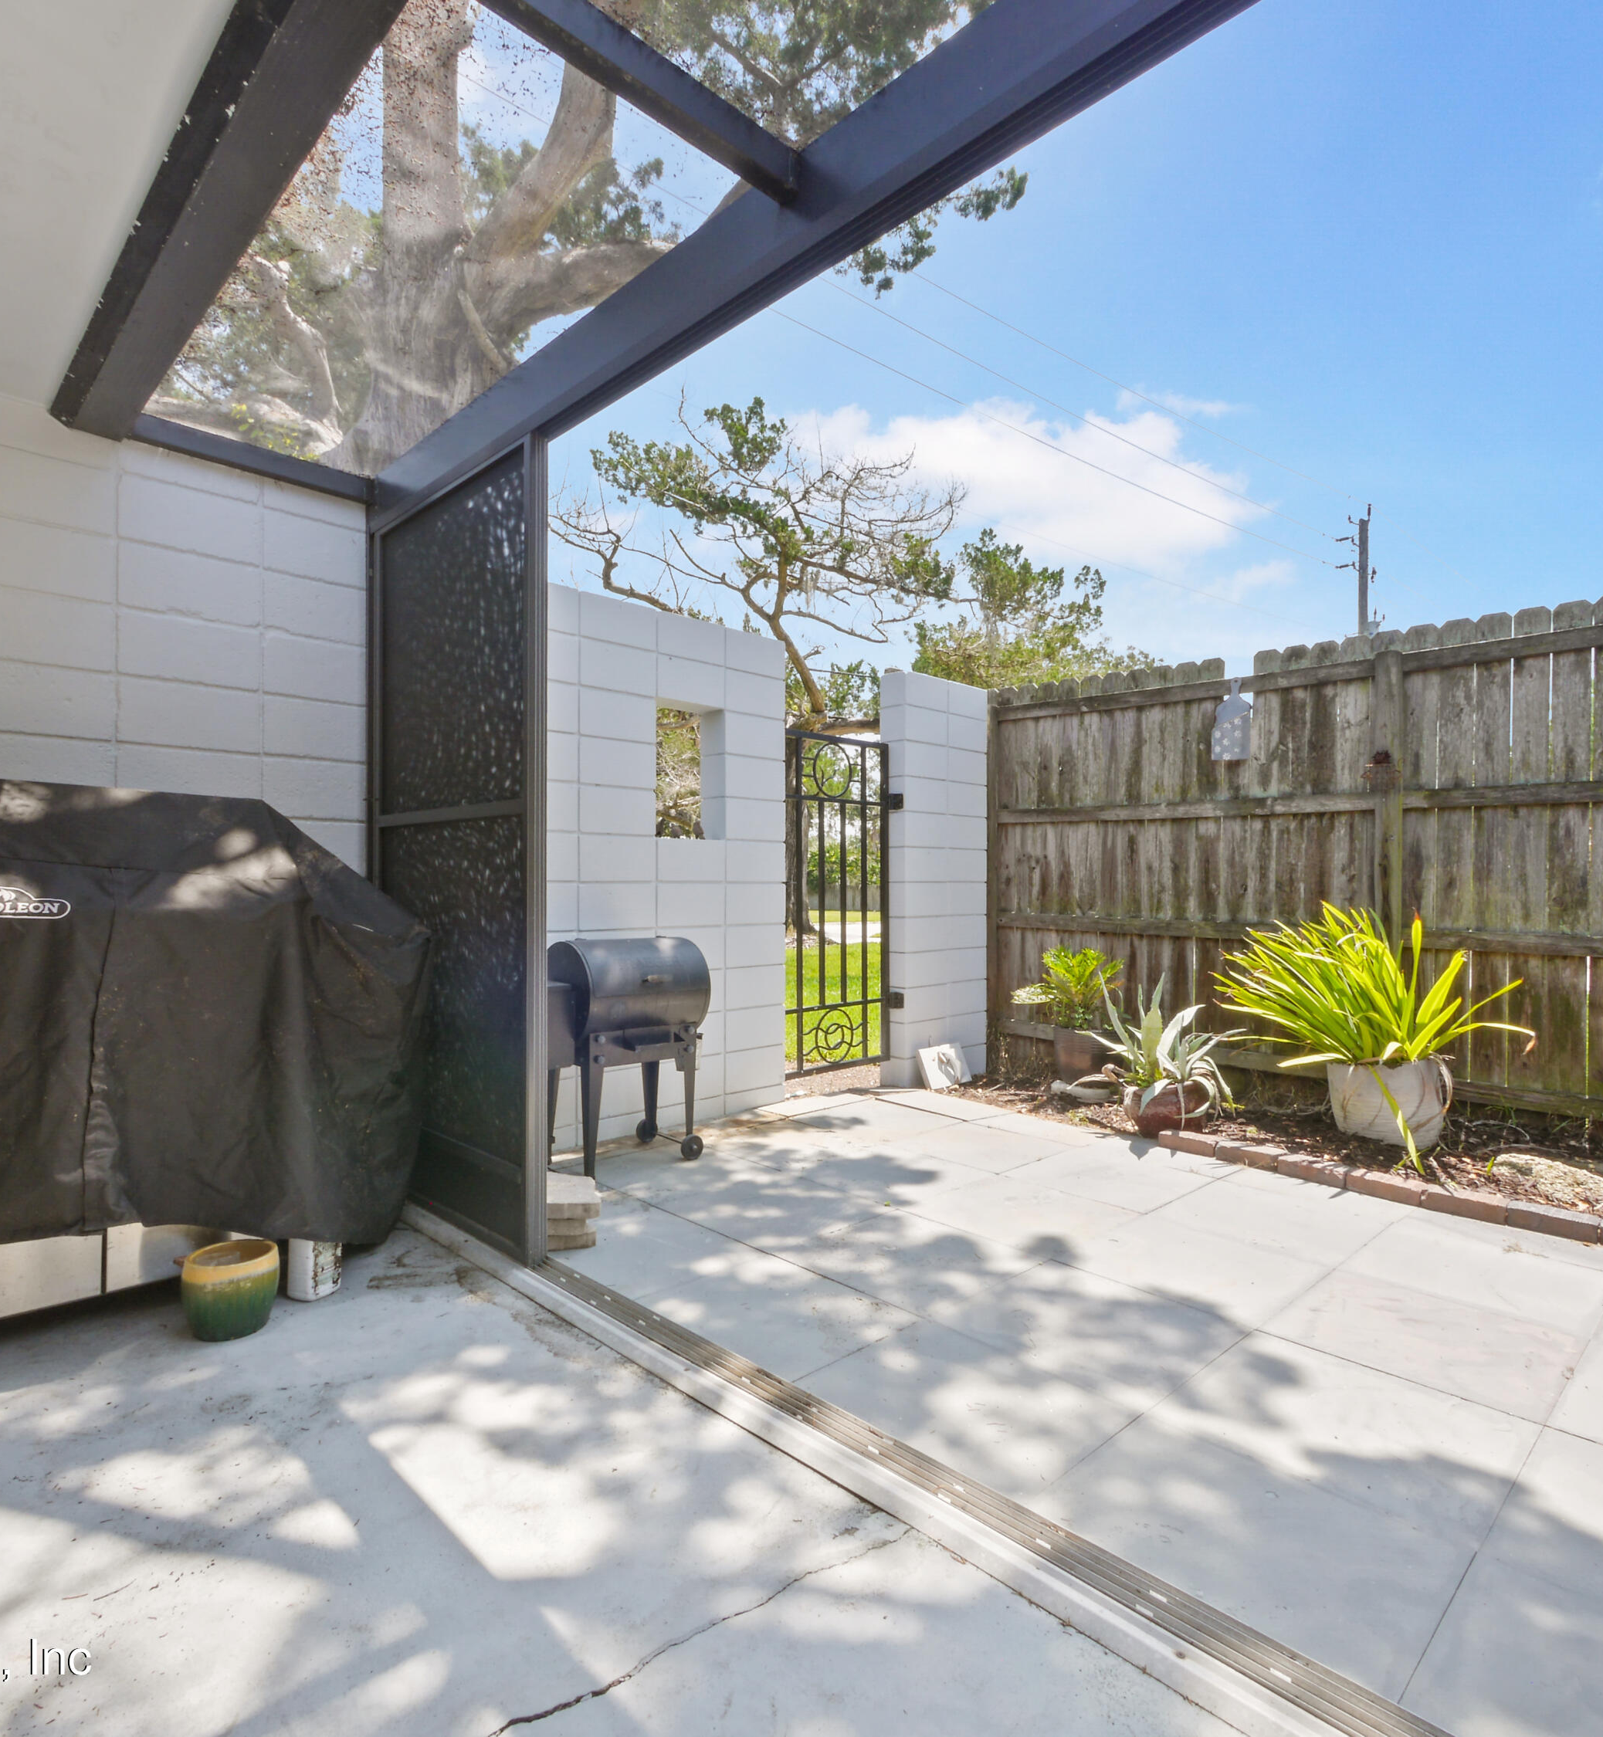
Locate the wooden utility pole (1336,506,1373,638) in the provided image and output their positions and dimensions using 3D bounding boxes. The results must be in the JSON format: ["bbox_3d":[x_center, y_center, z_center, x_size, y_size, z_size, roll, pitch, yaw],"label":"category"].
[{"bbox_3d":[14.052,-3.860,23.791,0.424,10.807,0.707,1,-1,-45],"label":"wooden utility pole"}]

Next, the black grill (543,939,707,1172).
[{"bbox_3d":[-0.823,0.707,3.591,0.475,0.909,0.909,-1,-1,45],"label":"black grill"}]

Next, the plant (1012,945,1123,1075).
[{"bbox_3d":[1.472,0.809,5.120,0.545,0.788,0.586,1,-1,-45],"label":"plant"}]

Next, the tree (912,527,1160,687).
[{"bbox_3d":[5.258,-3.123,22.266,5.757,9.292,5.454,0,-1,0],"label":"tree"}]

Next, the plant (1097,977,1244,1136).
[{"bbox_3d":[1.659,0.822,4.231,0.586,0.697,0.606,1,-1,-45],"label":"plant"}]

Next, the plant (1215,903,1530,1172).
[{"bbox_3d":[2.439,0.657,4.031,1.010,1.020,1.162,1,-1,-45],"label":"plant"}]

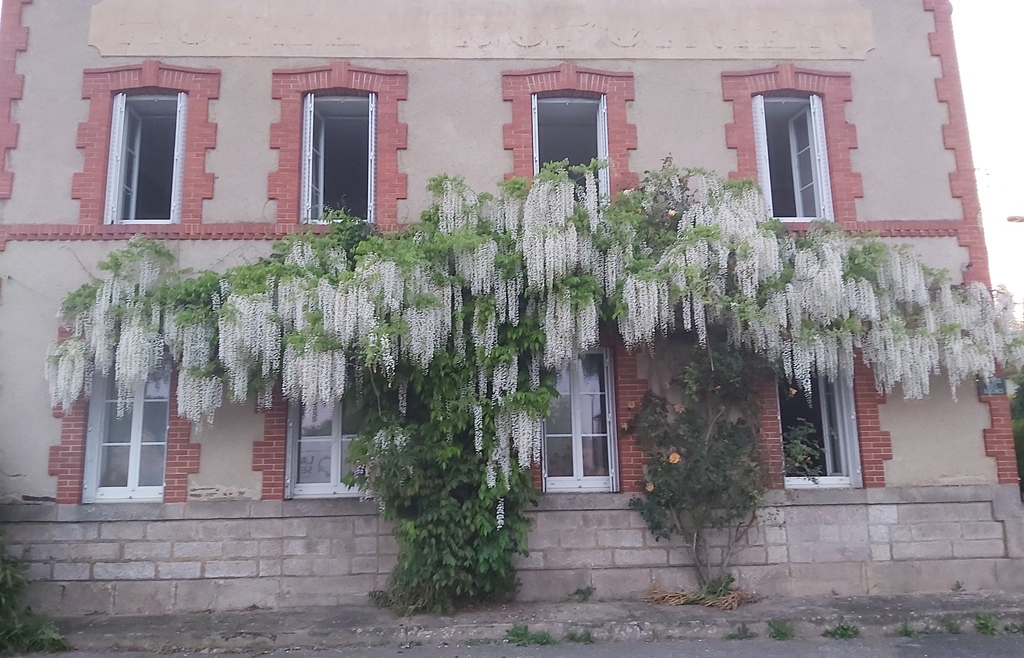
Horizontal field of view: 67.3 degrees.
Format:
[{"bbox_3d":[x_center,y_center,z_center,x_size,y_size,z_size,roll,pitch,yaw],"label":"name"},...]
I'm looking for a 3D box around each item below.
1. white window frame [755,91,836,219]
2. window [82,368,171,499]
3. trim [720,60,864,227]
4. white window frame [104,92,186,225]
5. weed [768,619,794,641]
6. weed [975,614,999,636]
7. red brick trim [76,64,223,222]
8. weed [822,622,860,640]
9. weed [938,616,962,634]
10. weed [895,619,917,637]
[{"bbox_3d":[3.429,-2.091,9.433,0.896,1.676,0.240,-1,-11,-3],"label":"white window frame"},{"bbox_3d":[-4.098,1.063,8.331,0.866,1.584,0.170,-1,-10,-2],"label":"window"},{"bbox_3d":[3.409,-2.266,9.426,1.622,2.103,0.180,-1,-11,-3],"label":"trim"},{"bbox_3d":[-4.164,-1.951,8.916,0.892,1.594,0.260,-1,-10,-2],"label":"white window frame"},{"bbox_3d":[2.399,2.675,6.849,0.216,0.156,0.180,-1,-10,-2],"label":"weed"},{"bbox_3d":[4.466,2.776,7.239,0.232,0.186,0.190,-1,-11,-3],"label":"weed"},{"bbox_3d":[-4.173,-2.129,8.836,1.546,1.970,0.160,-1,-10,-2],"label":"red brick trim"},{"bbox_3d":[2.942,2.678,6.868,0.326,0.131,0.200,-1,-10,-2],"label":"weed"},{"bbox_3d":[3.939,2.645,6.910,0.202,0.124,0.170,-1,-10,-2],"label":"weed"},{"bbox_3d":[3.524,2.674,6.890,0.182,0.123,0.170,-1,-10,-2],"label":"weed"}]

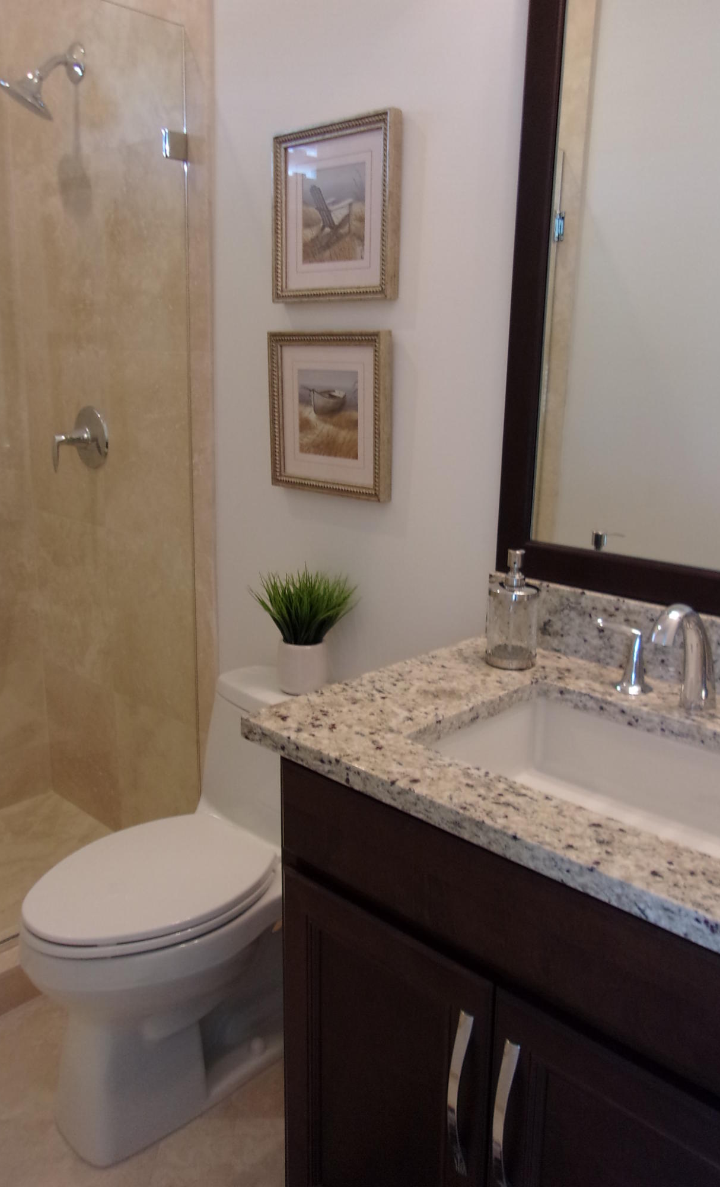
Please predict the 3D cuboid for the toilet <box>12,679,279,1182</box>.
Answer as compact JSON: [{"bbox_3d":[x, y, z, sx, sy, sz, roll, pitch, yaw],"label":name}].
[{"bbox_3d":[-0.293,0.576,1.745,0.420,0.672,0.715,14,19,42],"label":"toilet"}]

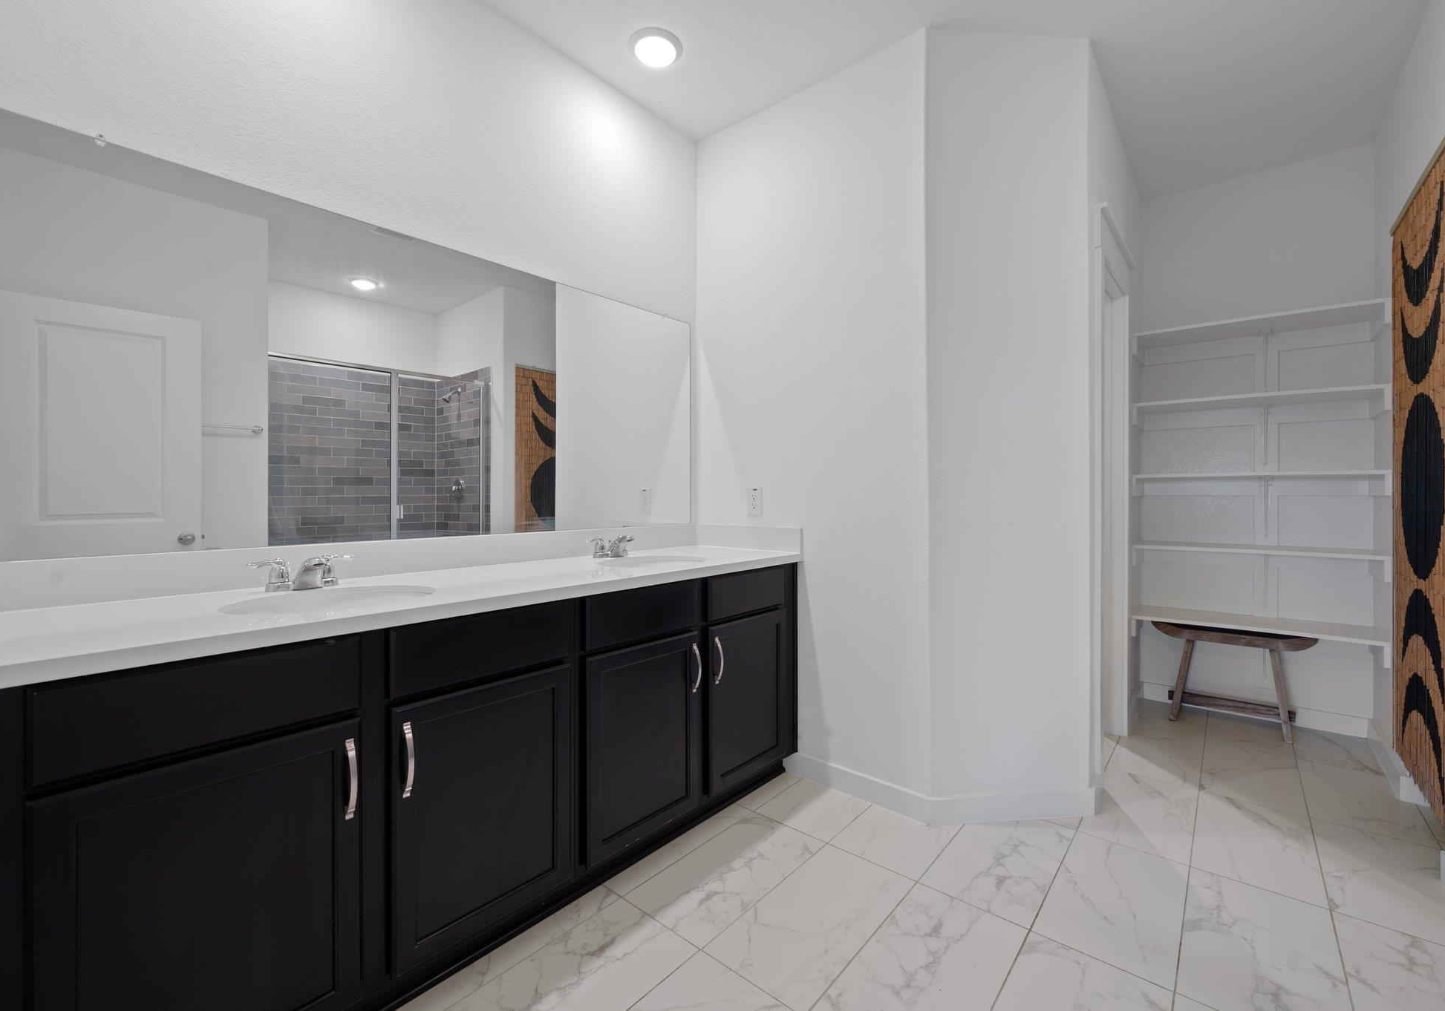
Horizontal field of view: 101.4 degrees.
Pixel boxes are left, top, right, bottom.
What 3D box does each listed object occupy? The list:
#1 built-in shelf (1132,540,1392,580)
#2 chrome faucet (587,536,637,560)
[{"bbox_3d":[2.556,0.261,2.880,0.880,0.108,0.400,0,1,41],"label":"built-in shelf"},{"bbox_3d":[-0.394,0.161,2.291,0.163,0.086,0.225,0,1,41],"label":"chrome faucet"}]

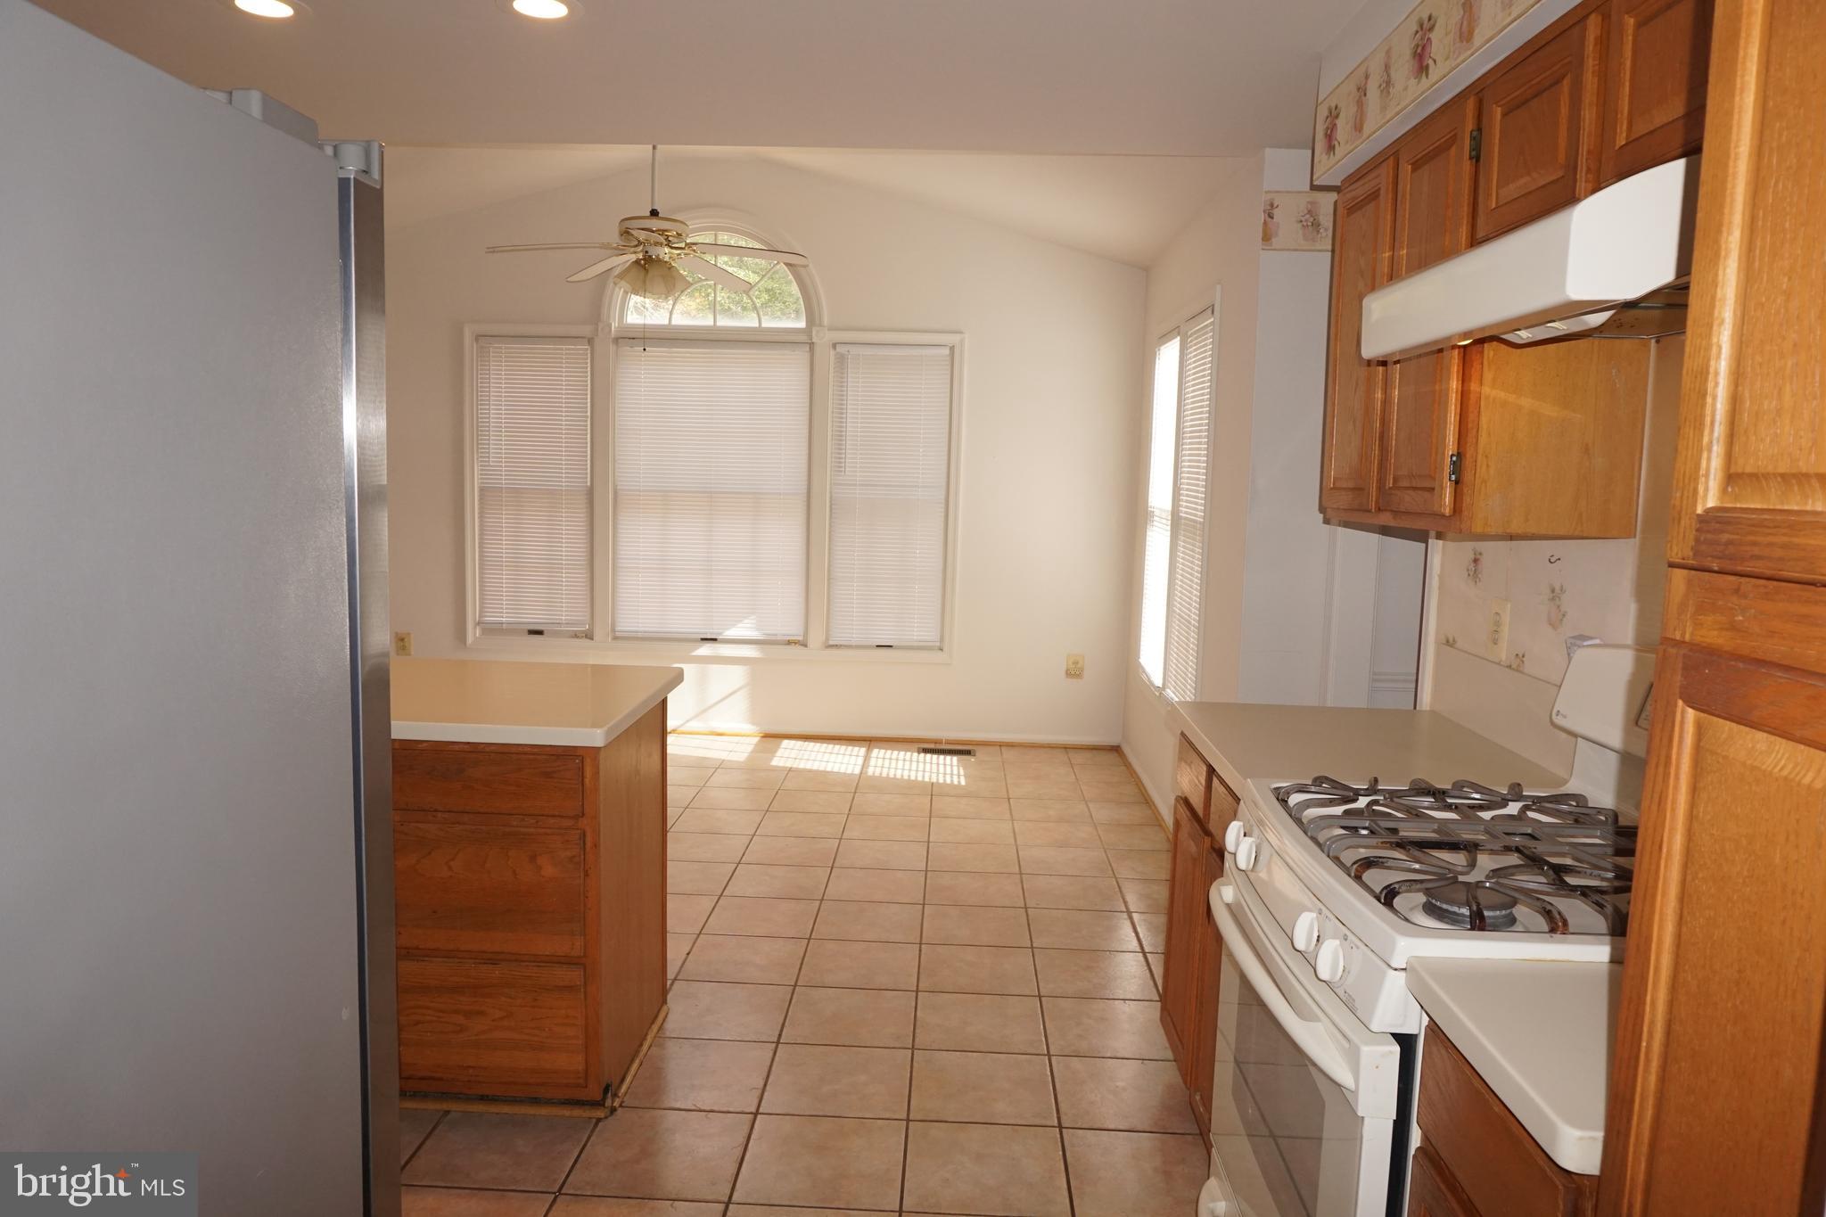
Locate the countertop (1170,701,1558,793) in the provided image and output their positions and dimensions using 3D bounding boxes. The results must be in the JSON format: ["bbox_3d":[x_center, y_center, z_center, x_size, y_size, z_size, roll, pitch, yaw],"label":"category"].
[{"bbox_3d":[0.918,0.303,2.558,0.617,0.042,0.762,2,7,2],"label":"countertop"}]

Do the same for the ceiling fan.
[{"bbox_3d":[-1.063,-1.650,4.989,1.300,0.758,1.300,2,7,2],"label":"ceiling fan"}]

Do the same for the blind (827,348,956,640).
[{"bbox_3d":[-0.131,-0.575,6.369,0.632,1.578,0.050,2,7,2],"label":"blind"}]

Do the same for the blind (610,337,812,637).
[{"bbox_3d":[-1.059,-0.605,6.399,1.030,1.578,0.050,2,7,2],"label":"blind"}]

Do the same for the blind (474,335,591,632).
[{"bbox_3d":[-2.003,-0.648,6.429,0.602,1.540,0.050,2,7,2],"label":"blind"}]

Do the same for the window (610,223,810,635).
[{"bbox_3d":[-1.051,-0.893,6.373,1.064,2.176,0.100,2,7,2],"label":"window"}]

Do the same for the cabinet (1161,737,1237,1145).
[{"bbox_3d":[0.910,0.746,2.614,0.602,0.867,0.751,2,7,2],"label":"cabinet"}]

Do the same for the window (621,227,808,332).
[{"bbox_3d":[-1.028,-1.692,6.281,1.010,0.527,0.100,2,7,2],"label":"window"}]

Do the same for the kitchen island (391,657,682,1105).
[{"bbox_3d":[-1.225,0.633,2.938,1.200,0.894,0.768,2,7,2],"label":"kitchen island"}]

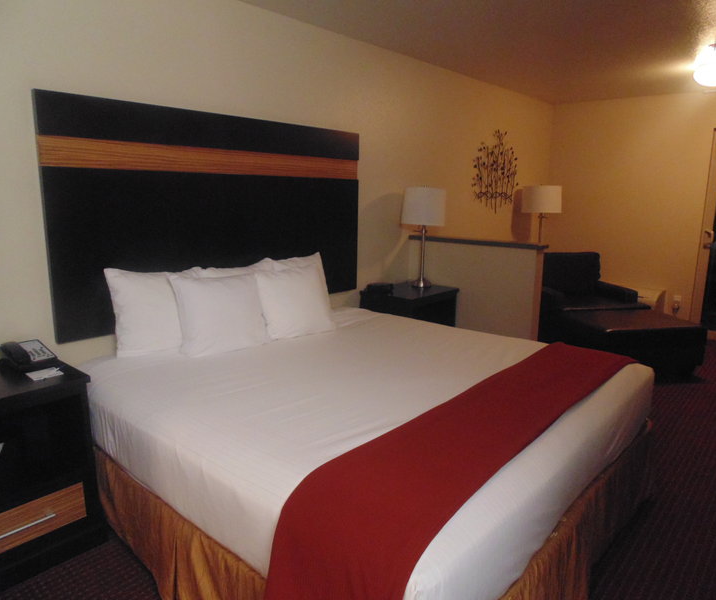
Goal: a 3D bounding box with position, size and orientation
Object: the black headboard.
[{"bbox_3d":[-0.679,-0.472,2.889,0.040,1.070,1.970,11,15,41],"label":"black headboard"}]

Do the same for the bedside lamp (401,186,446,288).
[{"bbox_3d":[0.512,-0.490,3.989,0.345,0.780,0.345,1,12,0],"label":"bedside lamp"}]

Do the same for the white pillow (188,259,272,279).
[{"bbox_3d":[-0.652,0.020,2.796,0.160,0.420,0.500,-8,3,43],"label":"white pillow"}]

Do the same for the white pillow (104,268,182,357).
[{"bbox_3d":[-0.979,0.049,2.474,0.430,0.420,0.160,-6,-8,-43],"label":"white pillow"}]

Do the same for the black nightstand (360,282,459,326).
[{"bbox_3d":[0.390,0.286,3.959,0.450,0.730,0.600,11,15,41],"label":"black nightstand"}]

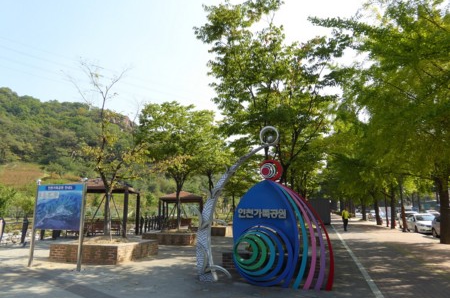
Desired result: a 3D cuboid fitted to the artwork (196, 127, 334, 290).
[{"bbox_3d":[0.770,1.186,6.981,2.850,3.320,0.800,-3,-11,16],"label":"artwork"}]

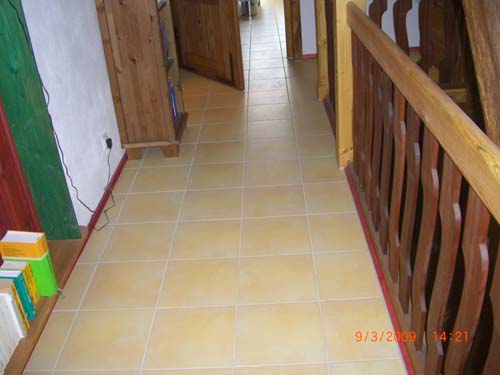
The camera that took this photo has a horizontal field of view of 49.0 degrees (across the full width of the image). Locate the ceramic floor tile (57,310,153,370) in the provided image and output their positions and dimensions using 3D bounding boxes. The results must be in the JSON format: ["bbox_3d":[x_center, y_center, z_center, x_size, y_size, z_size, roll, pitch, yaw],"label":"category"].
[{"bbox_3d":[-0.555,0.593,2.145,0.331,0.010,0.331,-3,29,3],"label":"ceramic floor tile"}]

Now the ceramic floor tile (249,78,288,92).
[{"bbox_3d":[0.156,-0.889,4.760,0.331,0.010,0.331,-3,29,3],"label":"ceramic floor tile"}]

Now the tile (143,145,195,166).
[{"bbox_3d":[-0.509,-0.200,3.456,0.315,0.010,0.315,-3,29,2],"label":"tile"}]

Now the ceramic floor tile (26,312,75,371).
[{"bbox_3d":[-0.719,0.562,2.004,0.088,0.010,0.306,-3,28,3],"label":"ceramic floor tile"}]

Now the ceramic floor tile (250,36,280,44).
[{"bbox_3d":[0.167,-1.568,5.804,0.306,0.010,0.306,-3,28,3],"label":"ceramic floor tile"}]

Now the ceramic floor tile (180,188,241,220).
[{"bbox_3d":[-0.192,0.088,2.803,0.306,0.010,0.306,-3,28,3],"label":"ceramic floor tile"}]

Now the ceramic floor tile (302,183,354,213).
[{"bbox_3d":[0.404,0.060,2.854,0.237,0.010,0.315,-3,29,2],"label":"ceramic floor tile"}]

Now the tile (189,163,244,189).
[{"bbox_3d":[-0.188,-0.061,3.077,0.306,0.010,0.306,-3,28,3],"label":"tile"}]

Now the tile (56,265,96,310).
[{"bbox_3d":[-0.767,0.445,2.447,0.098,0.010,0.329,-3,29,3],"label":"tile"}]

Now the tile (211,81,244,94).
[{"bbox_3d":[-0.178,-0.872,4.775,0.331,0.010,0.331,-3,29,3],"label":"tile"}]

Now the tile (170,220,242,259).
[{"bbox_3d":[-0.209,0.256,2.716,0.329,0.010,0.329,-3,29,3],"label":"tile"}]

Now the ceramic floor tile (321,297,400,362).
[{"bbox_3d":[0.409,0.542,2.102,0.254,0.010,0.331,-3,29,3],"label":"ceramic floor tile"}]

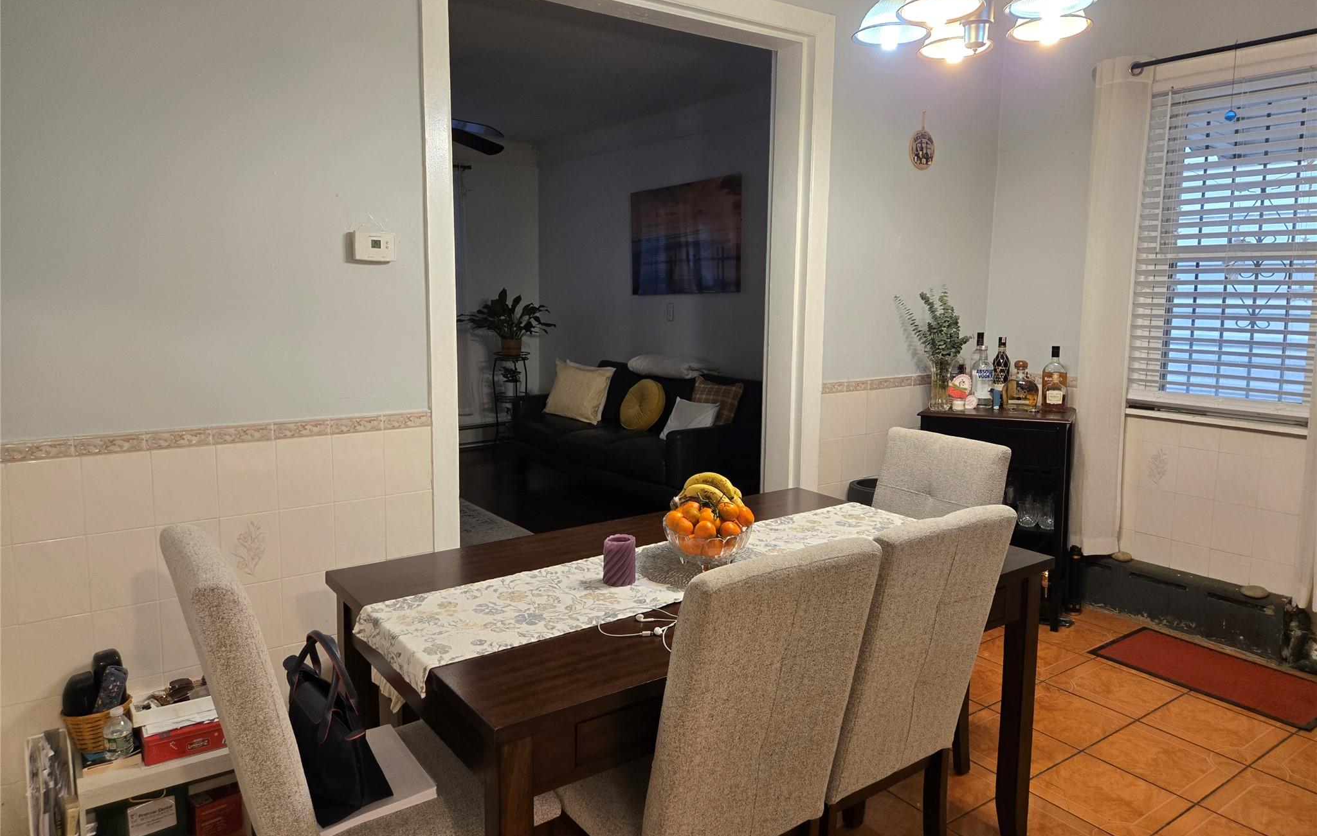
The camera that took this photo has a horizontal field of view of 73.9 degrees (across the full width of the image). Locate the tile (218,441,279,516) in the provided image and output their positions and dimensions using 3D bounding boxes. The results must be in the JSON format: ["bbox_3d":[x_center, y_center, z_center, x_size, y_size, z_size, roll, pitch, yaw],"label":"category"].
[{"bbox_3d":[-1.118,0.166,2.385,0.150,0.200,0.010,-5,10,-36],"label":"tile"}]

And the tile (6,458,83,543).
[{"bbox_3d":[-1.489,0.199,2.127,0.150,0.200,0.010,-5,10,-37],"label":"tile"}]

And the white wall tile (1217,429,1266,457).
[{"bbox_3d":[2.355,0.098,3.529,0.010,0.108,0.150,-5,10,-37],"label":"white wall tile"}]

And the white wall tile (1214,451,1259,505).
[{"bbox_3d":[2.353,0.250,3.551,0.010,0.200,0.150,-5,10,-37],"label":"white wall tile"}]

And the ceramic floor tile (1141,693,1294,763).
[{"bbox_3d":[1.835,1.023,2.880,0.335,0.010,0.335,-5,10,-34],"label":"ceramic floor tile"}]

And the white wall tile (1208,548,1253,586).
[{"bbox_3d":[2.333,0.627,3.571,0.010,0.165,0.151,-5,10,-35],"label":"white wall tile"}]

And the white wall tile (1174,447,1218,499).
[{"bbox_3d":[2.262,0.232,3.671,0.010,0.200,0.150,-5,10,-37],"label":"white wall tile"}]

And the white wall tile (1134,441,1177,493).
[{"bbox_3d":[2.171,0.213,3.790,0.010,0.200,0.150,-5,10,-37],"label":"white wall tile"}]

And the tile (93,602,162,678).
[{"bbox_3d":[-1.365,0.582,2.262,0.150,0.200,0.010,-6,11,-36],"label":"tile"}]

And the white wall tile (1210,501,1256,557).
[{"bbox_3d":[2.309,0.443,3.514,0.010,0.200,0.150,-6,11,-35],"label":"white wall tile"}]

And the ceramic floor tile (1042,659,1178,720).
[{"bbox_3d":[1.661,0.992,3.204,0.345,0.010,0.345,-5,10,-36],"label":"ceramic floor tile"}]

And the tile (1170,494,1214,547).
[{"bbox_3d":[2.244,0.430,3.670,0.010,0.199,0.151,-5,10,-35],"label":"tile"}]

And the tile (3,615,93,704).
[{"bbox_3d":[-1.486,0.593,2.174,0.150,0.200,0.010,-6,11,-36],"label":"tile"}]

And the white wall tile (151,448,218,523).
[{"bbox_3d":[-1.240,0.178,2.296,0.150,0.200,0.010,-5,10,-36],"label":"white wall tile"}]

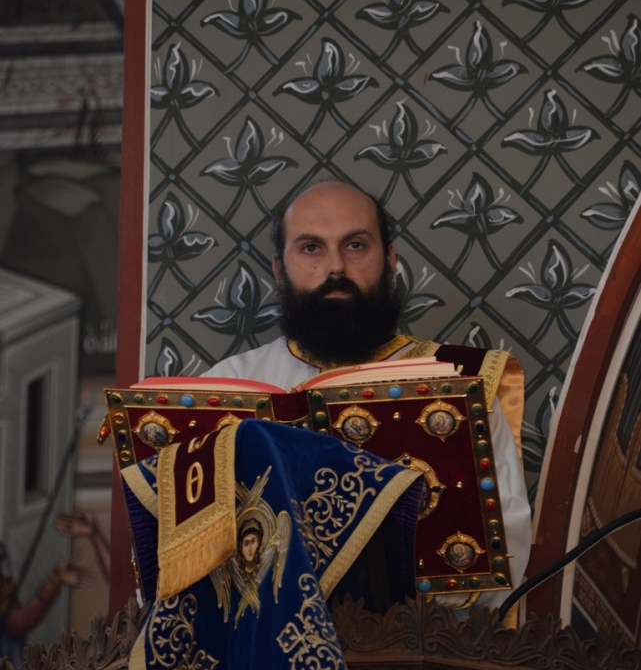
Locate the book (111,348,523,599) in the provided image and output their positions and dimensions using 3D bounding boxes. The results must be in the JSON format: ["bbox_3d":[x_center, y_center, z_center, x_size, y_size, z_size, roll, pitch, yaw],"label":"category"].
[{"bbox_3d":[-0.012,0.203,7.738,0.535,0.100,0.336,-2,-62,13],"label":"book"}]

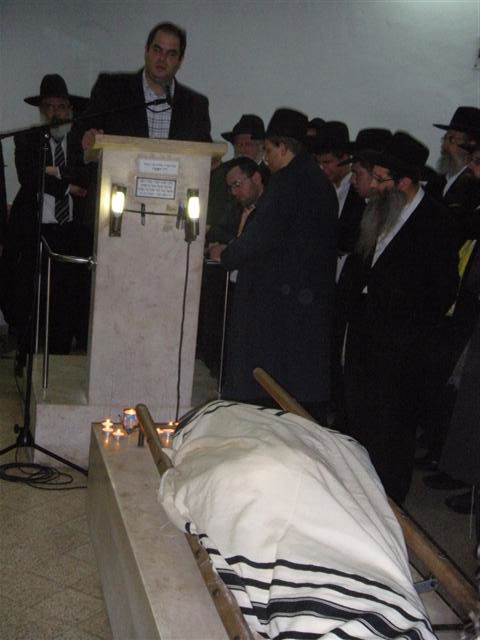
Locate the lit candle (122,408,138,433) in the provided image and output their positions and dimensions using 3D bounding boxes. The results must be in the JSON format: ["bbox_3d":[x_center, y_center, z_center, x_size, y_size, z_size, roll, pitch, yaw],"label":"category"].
[{"bbox_3d":[-0.477,0.441,4.924,0.070,0.088,0.070,5,16,0],"label":"lit candle"}]

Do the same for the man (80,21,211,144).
[{"bbox_3d":[-0.456,-0.548,5.461,0.620,1.740,0.420,4,16,-3],"label":"man"}]

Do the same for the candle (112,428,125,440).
[{"bbox_3d":[-0.524,0.496,4.860,0.046,0.037,0.046,5,16,0],"label":"candle"}]

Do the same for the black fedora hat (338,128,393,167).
[{"bbox_3d":[0.613,-0.775,5.100,0.350,0.140,0.310,-21,27,-32],"label":"black fedora hat"}]

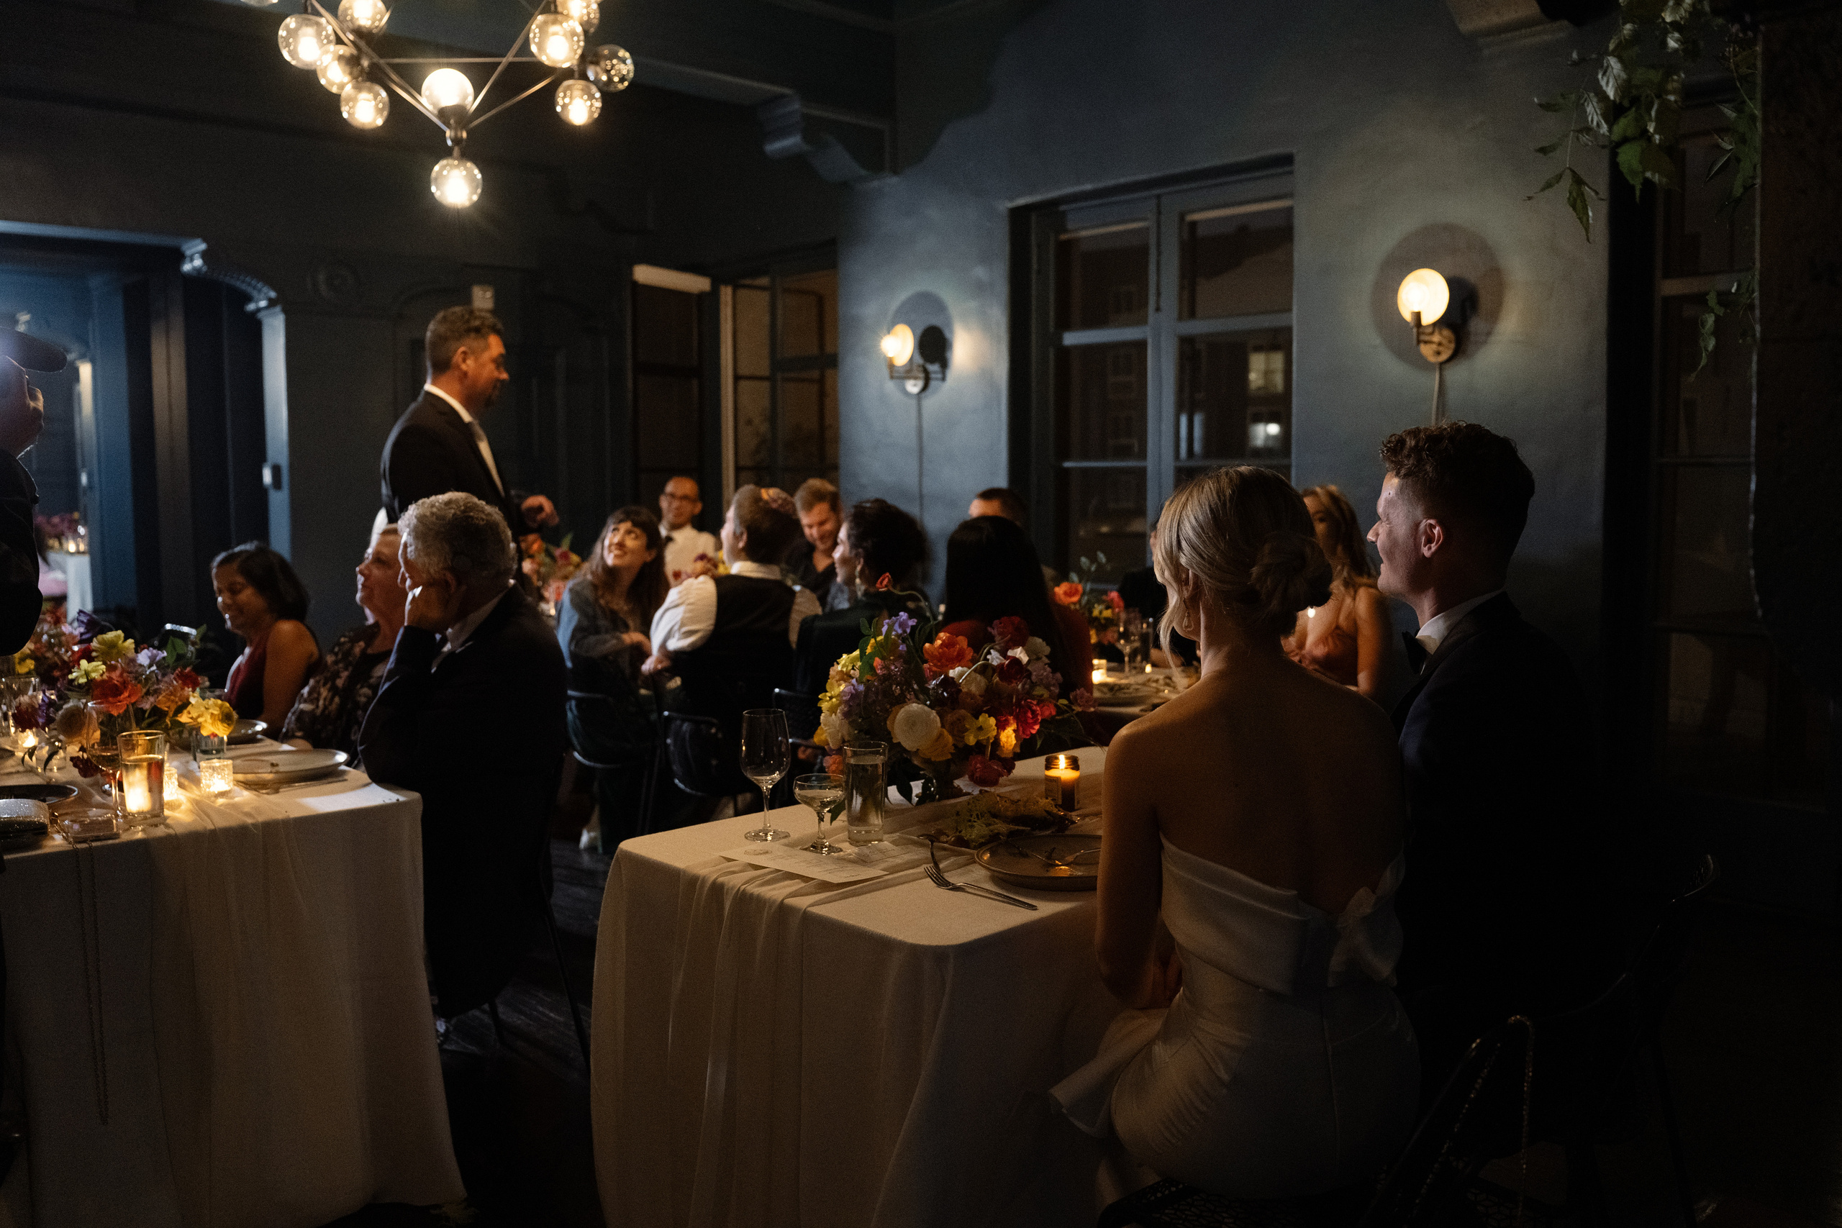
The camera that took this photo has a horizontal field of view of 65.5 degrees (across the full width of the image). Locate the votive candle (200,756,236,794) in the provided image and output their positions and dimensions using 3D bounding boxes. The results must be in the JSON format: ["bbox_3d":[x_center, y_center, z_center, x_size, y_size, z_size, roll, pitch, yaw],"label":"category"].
[{"bbox_3d":[-1.349,0.304,2.743,0.068,0.068,0.068,0,5,0],"label":"votive candle"}]

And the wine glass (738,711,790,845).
[{"bbox_3d":[-0.258,0.261,2.355,0.083,0.212,0.083,0,5,0],"label":"wine glass"}]

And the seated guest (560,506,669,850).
[{"bbox_3d":[-0.976,0.270,4.864,0.720,1.280,0.500,3,6,30],"label":"seated guest"}]

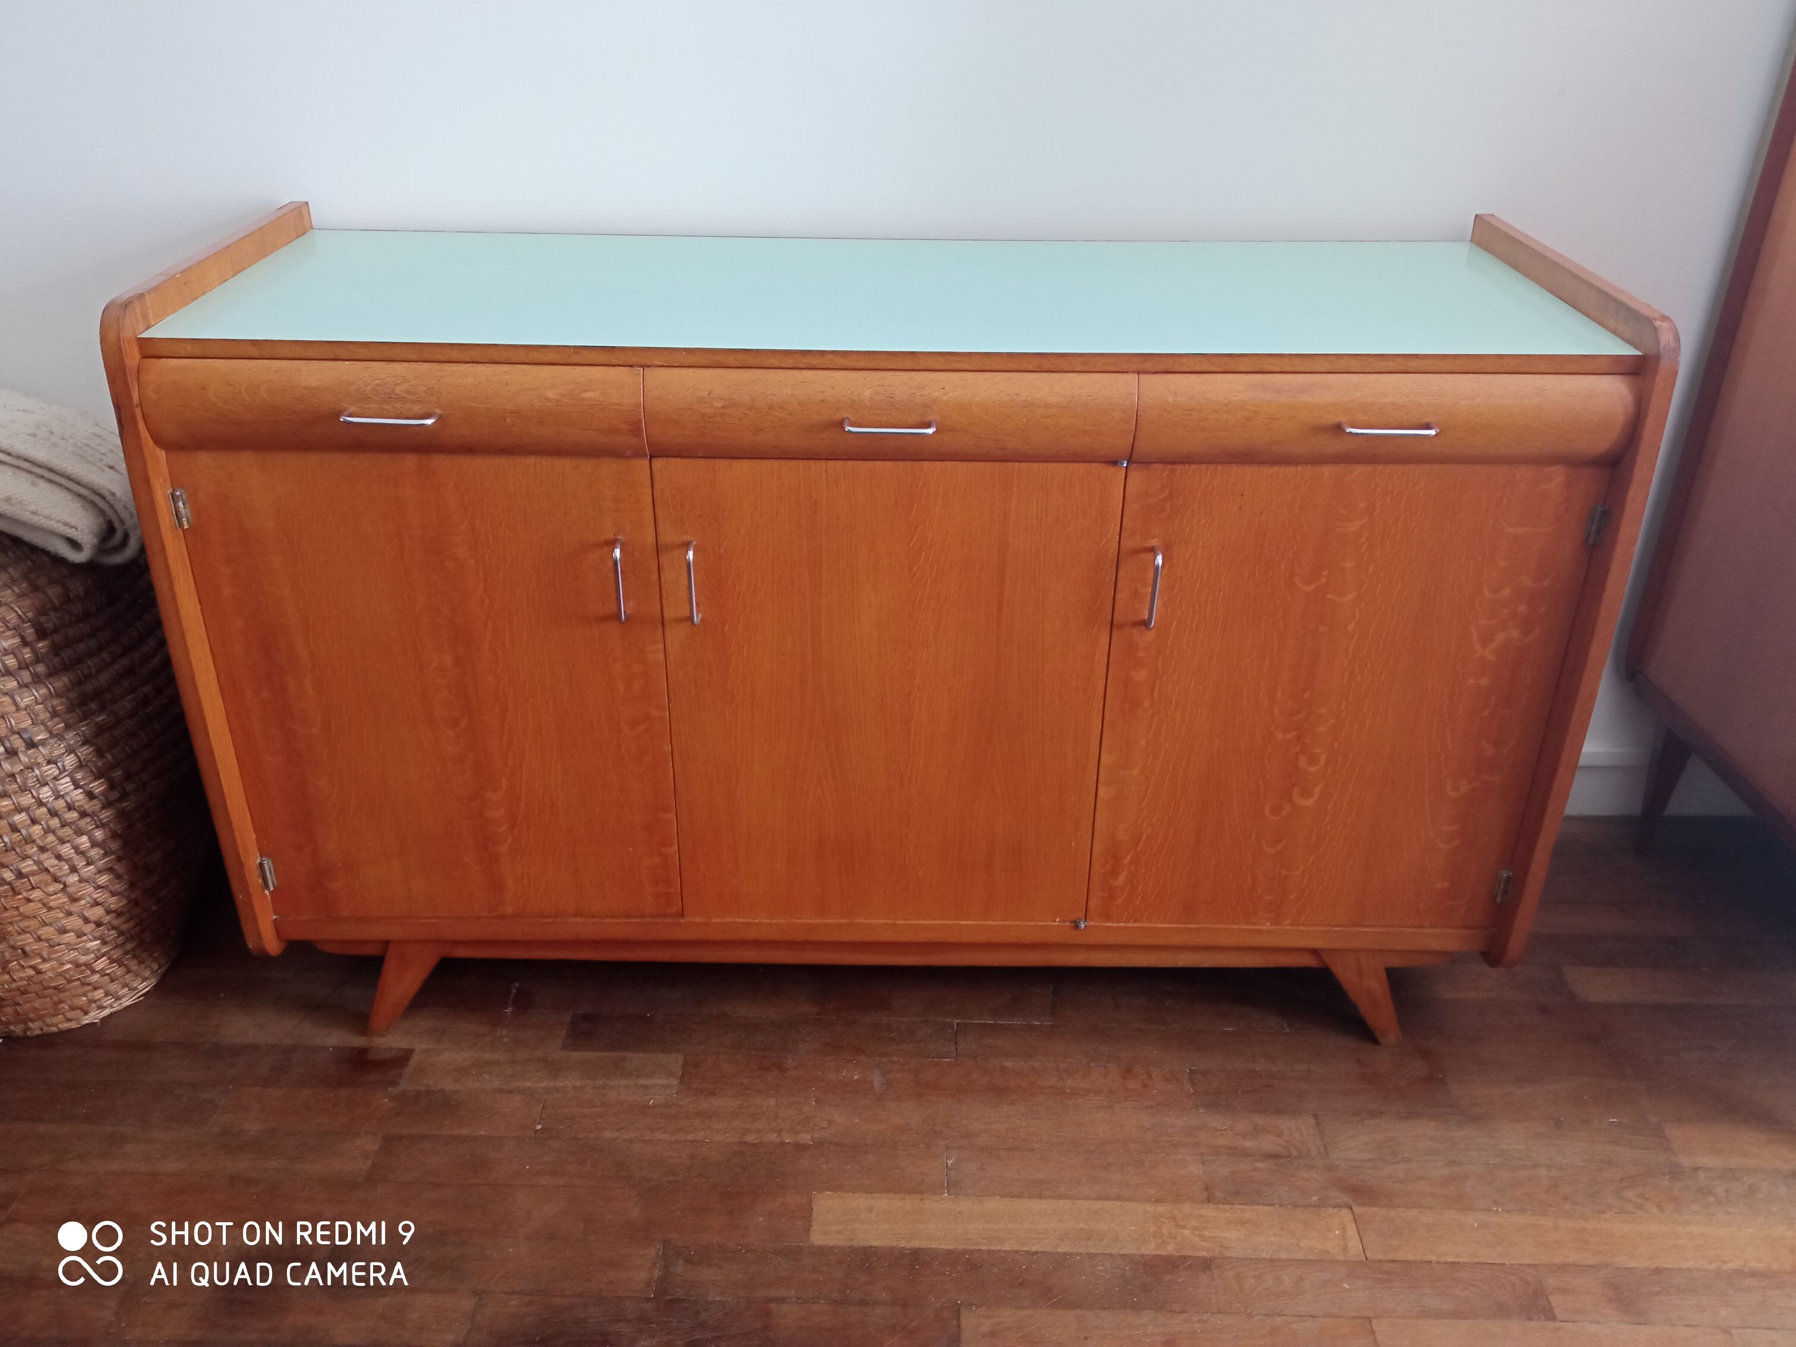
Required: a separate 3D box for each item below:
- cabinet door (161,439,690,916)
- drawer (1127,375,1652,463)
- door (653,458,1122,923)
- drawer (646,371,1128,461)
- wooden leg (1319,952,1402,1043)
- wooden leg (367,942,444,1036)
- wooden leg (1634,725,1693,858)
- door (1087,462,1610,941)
[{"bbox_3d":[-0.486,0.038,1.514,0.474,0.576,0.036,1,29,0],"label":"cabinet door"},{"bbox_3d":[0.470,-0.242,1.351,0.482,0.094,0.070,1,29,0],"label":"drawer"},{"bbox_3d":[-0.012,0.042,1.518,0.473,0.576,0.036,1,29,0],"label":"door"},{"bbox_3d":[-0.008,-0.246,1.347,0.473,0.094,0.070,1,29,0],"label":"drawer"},{"bbox_3d":[0.562,0.384,1.717,0.120,0.143,0.049,1,29,0],"label":"wooden leg"},{"bbox_3d":[-0.595,0.372,1.707,0.113,0.143,0.049,1,29,0],"label":"wooden leg"},{"bbox_3d":[1.109,0.173,2.034,0.050,0.213,0.054,1,29,0],"label":"wooden leg"},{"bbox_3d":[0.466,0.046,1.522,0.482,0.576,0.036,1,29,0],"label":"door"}]

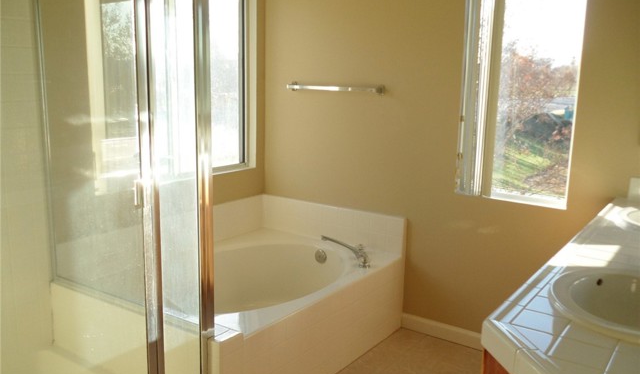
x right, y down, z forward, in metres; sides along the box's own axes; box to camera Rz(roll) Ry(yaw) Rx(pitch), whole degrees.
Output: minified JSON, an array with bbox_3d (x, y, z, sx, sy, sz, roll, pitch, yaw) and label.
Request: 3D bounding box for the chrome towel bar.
[{"bbox_3d":[0.077,-0.593,3.443,0.678,0.055,0.075,9,13,34],"label":"chrome towel bar"}]

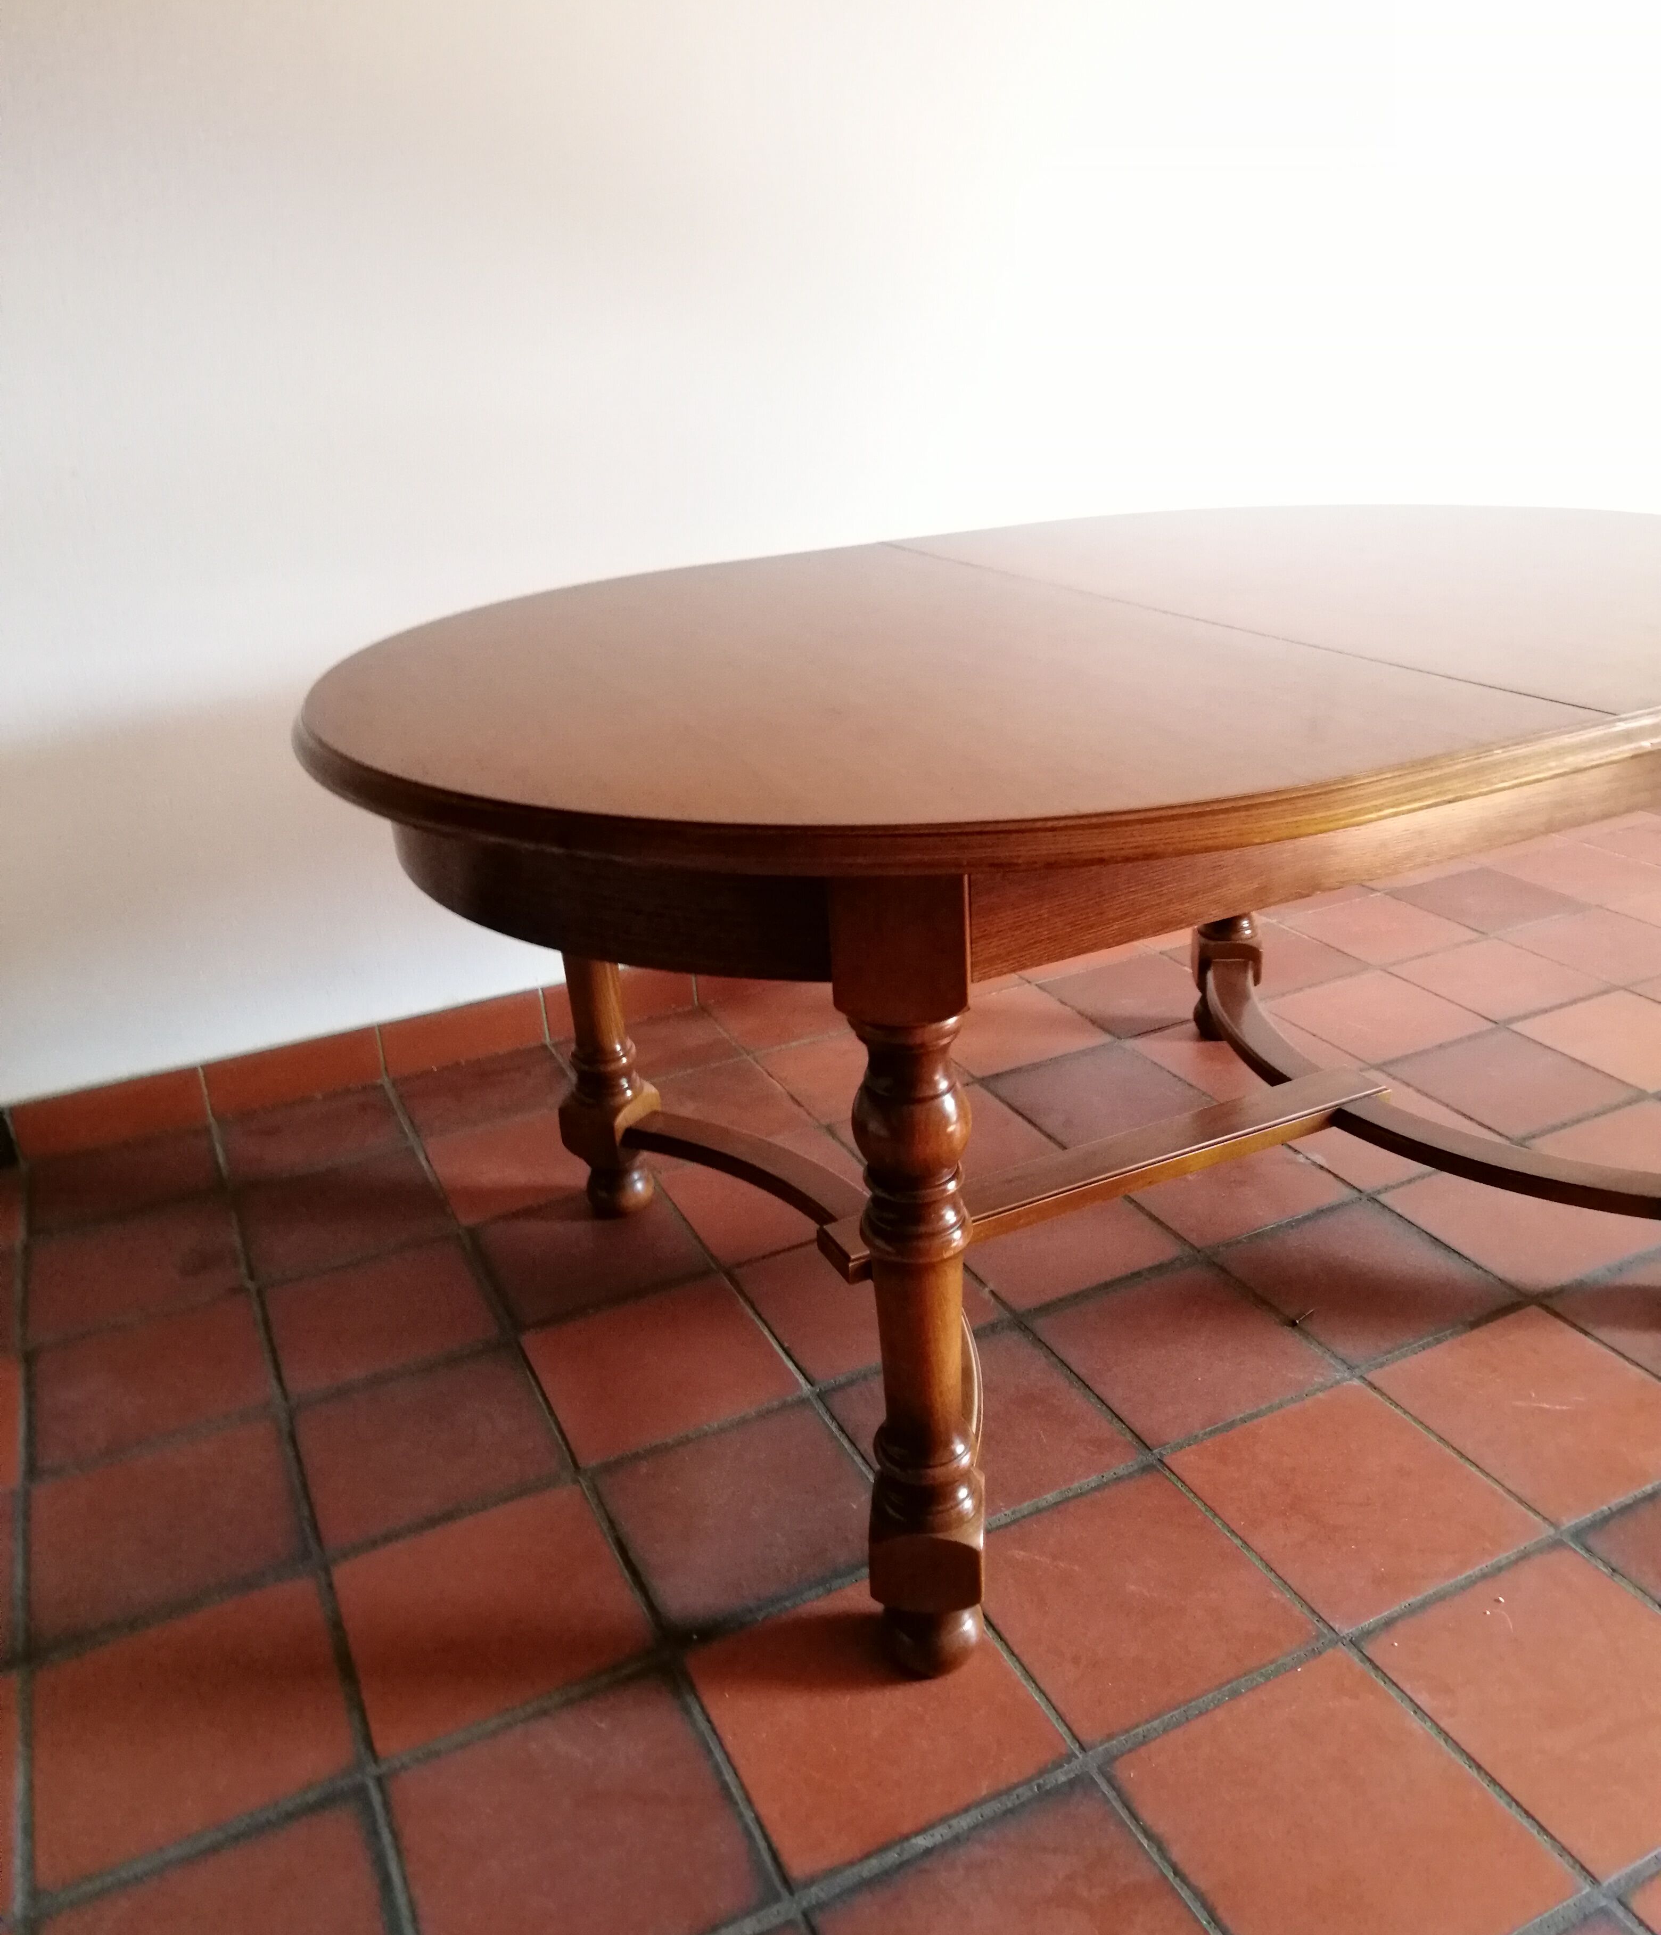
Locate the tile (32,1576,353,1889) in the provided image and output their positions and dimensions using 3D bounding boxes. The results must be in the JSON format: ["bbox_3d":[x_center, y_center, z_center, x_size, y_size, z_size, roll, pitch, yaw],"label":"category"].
[{"bbox_3d":[-0.533,0.626,1.276,0.235,0.015,0.235,-13,25,-22],"label":"tile"}]

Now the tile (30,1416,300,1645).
[{"bbox_3d":[-0.648,0.540,1.490,0.235,0.015,0.235,-13,25,-22],"label":"tile"}]

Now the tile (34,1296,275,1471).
[{"bbox_3d":[-0.748,0.460,1.698,0.238,0.015,0.219,-13,25,-22],"label":"tile"}]

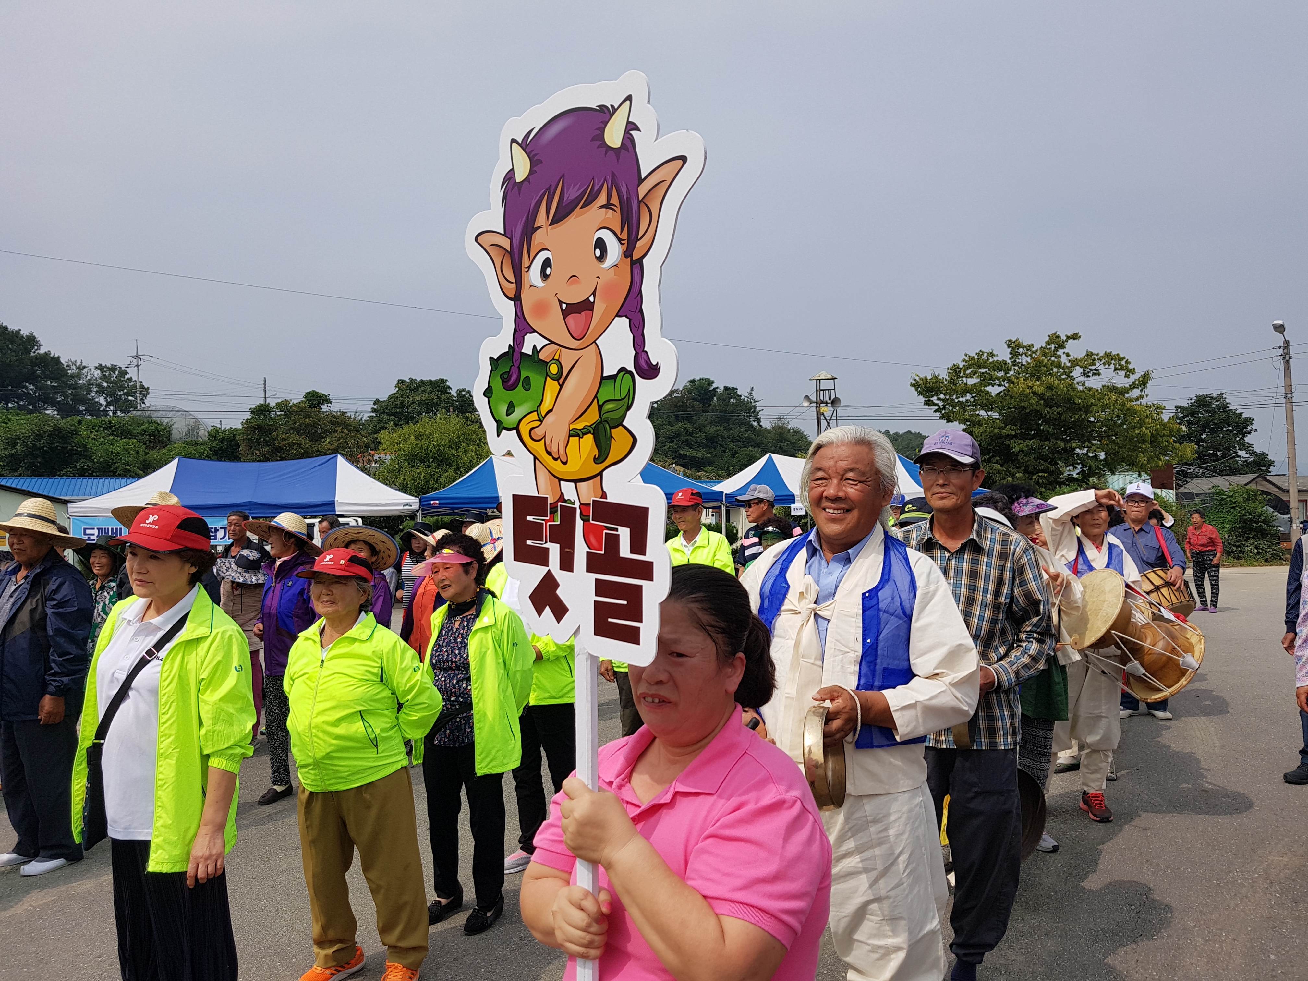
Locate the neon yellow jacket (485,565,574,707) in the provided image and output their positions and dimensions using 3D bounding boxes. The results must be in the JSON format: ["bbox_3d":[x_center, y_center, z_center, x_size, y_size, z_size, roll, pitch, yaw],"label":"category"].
[{"bbox_3d":[-0.541,0.644,4.500,0.500,0.690,0.330,-2,-2,22],"label":"neon yellow jacket"}]

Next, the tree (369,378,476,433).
[{"bbox_3d":[-9.258,-0.917,39.958,5.500,7.600,5.200,-1,-2,-12],"label":"tree"}]

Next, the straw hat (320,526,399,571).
[{"bbox_3d":[-1.506,0.253,5.084,0.420,0.140,0.420,-2,-35,9],"label":"straw hat"}]

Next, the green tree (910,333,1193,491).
[{"bbox_3d":[10.938,-1.142,26.972,7.400,6.200,6.600,-2,-2,20],"label":"green tree"}]

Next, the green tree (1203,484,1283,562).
[{"bbox_3d":[17.927,0.960,30.000,2.500,2.300,2.300,-3,-2,31],"label":"green tree"}]

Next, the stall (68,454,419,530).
[{"bbox_3d":[-7.731,0.843,19.487,6.000,3.050,3.000,-1,-2,-13],"label":"stall"}]

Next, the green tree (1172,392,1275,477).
[{"bbox_3d":[33.513,-1.615,58.000,6.600,8.600,6.400,-3,-2,30],"label":"green tree"}]

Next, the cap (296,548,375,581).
[{"bbox_3d":[-1.060,0.248,3.270,0.190,0.130,0.270,-2,-9,17],"label":"cap"}]

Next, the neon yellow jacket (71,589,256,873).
[{"bbox_3d":[-1.312,0.636,2.630,0.500,0.710,0.350,-2,-2,20],"label":"neon yellow jacket"}]

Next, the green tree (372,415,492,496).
[{"bbox_3d":[-6.101,0.193,28.000,3.800,4.850,3.600,-1,-2,-12],"label":"green tree"}]

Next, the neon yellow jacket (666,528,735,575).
[{"bbox_3d":[0.232,0.558,5.800,0.520,0.680,0.320,-2,-2,24],"label":"neon yellow jacket"}]

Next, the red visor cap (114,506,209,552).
[{"bbox_3d":[-1.301,0.101,2.600,0.190,0.135,0.265,-2,-2,18],"label":"red visor cap"}]

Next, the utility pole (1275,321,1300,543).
[{"bbox_3d":[17.428,-1.335,26.999,0.450,6.350,0.450,-3,-2,35],"label":"utility pole"}]

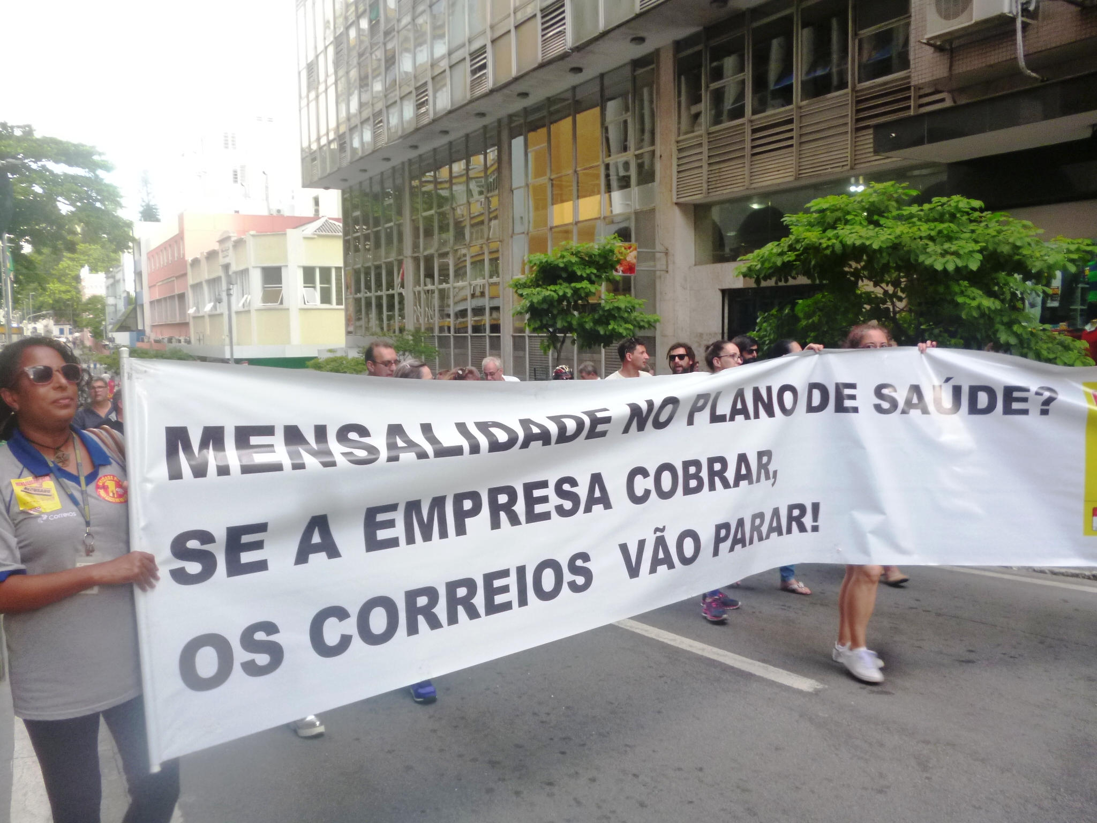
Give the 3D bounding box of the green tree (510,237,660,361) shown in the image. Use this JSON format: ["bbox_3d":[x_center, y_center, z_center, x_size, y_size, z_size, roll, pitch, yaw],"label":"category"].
[{"bbox_3d":[0.540,-0.710,13.150,2.250,3.650,2.200,-3,5,-30],"label":"green tree"}]

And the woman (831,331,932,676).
[{"bbox_3d":[1.525,0.410,4.180,0.540,1.630,0.440,-2,5,-14],"label":"woman"}]

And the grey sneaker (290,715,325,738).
[{"bbox_3d":[-1.030,1.295,3.780,0.105,0.110,0.280,-3,1,-29],"label":"grey sneaker"}]

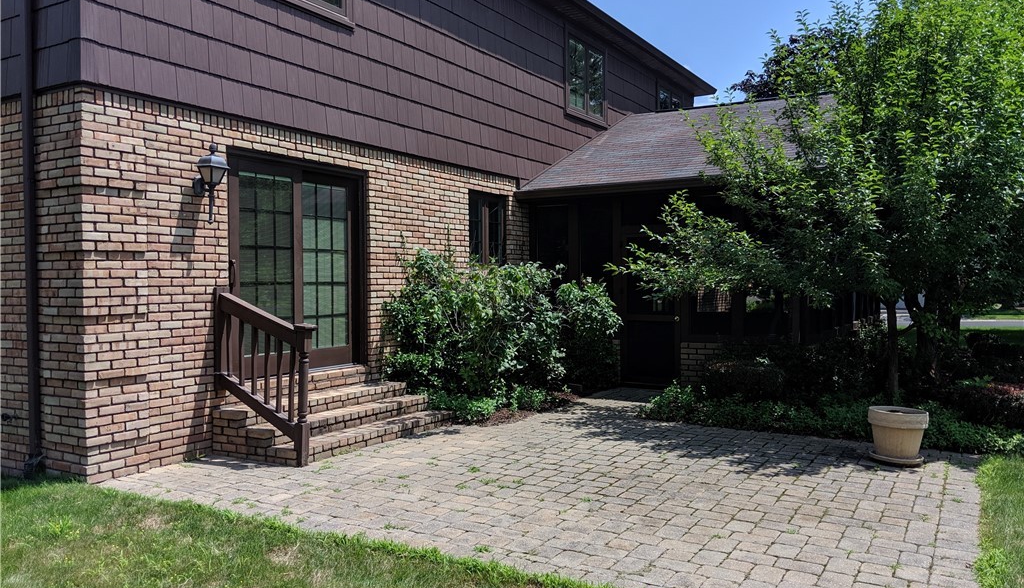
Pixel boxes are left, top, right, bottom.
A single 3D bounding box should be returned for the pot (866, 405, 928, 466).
[{"bbox_3d":[3.195,1.177,6.631,0.450,0.400,0.450,0,1,31],"label":"pot"}]

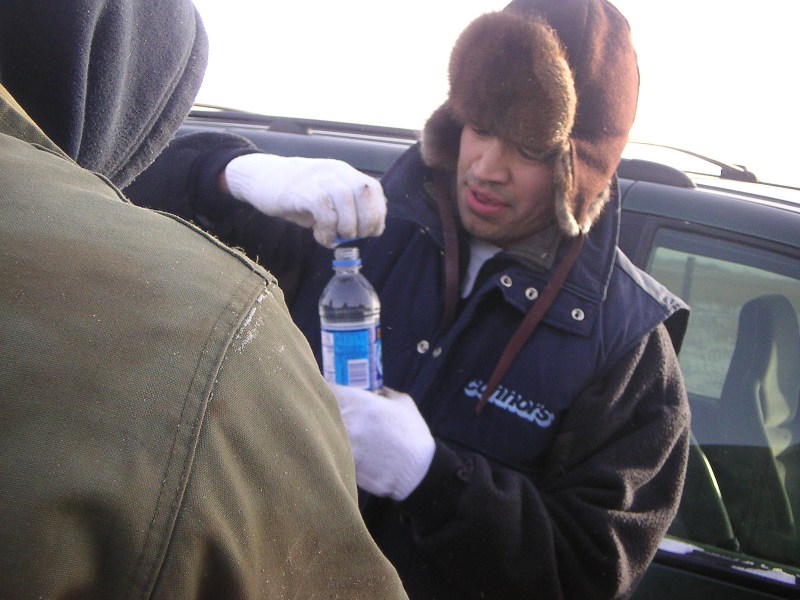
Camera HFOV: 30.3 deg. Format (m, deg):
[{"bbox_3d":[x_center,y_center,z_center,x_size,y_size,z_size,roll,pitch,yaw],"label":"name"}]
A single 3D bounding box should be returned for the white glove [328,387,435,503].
[{"bbox_3d":[-0.027,0.148,1.580,0.135,0.118,0.100,29,-2,-12],"label":"white glove"}]

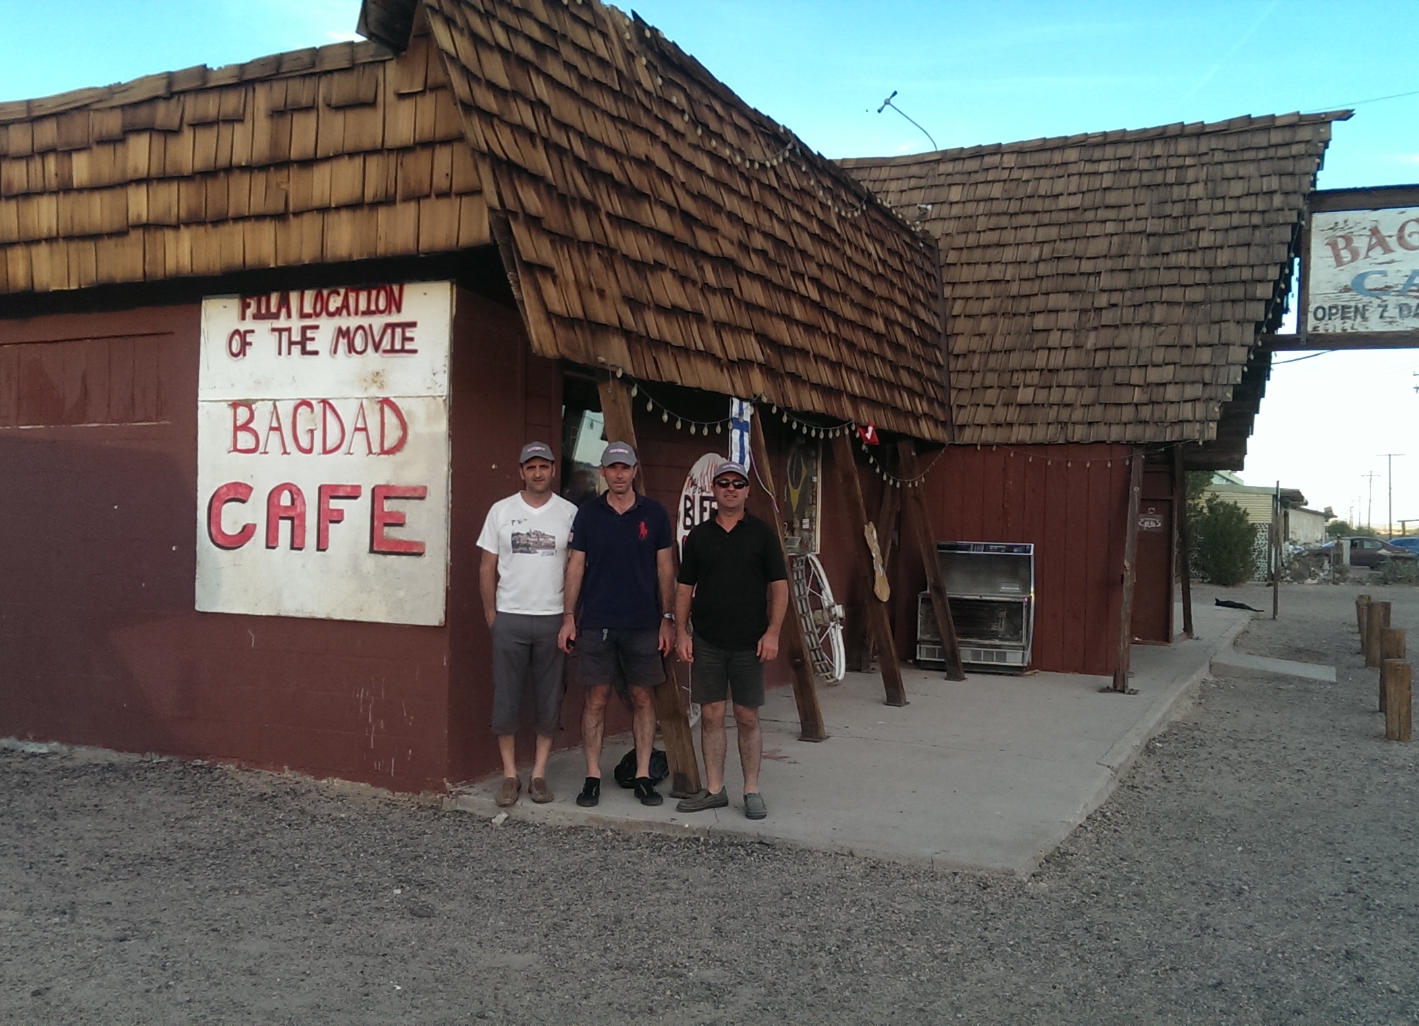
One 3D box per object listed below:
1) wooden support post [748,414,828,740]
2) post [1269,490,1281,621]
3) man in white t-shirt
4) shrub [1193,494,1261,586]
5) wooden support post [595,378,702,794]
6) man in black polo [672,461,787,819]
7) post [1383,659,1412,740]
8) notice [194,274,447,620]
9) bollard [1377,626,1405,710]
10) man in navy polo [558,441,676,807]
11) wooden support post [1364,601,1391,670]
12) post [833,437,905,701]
[{"bbox_3d":[0.489,0.360,9.345,0.120,2.350,0.120,-14,-6,24],"label":"wooden support post"},{"bbox_3d":[9.858,0.694,23.468,0.091,2.346,0.091,1,0,25],"label":"post"},{"bbox_3d":[-0.922,0.551,6.902,0.530,1.828,0.330,1,0,-6],"label":"man in white t-shirt"},{"bbox_3d":[13.375,0.680,34.963,1.800,2.325,1.800,1,0,21],"label":"shrub"},{"bbox_3d":[-0.320,0.360,7.232,0.130,2.284,0.130,-12,-6,24],"label":"wooden support post"},{"bbox_3d":[0.112,0.615,6.741,0.570,1.740,0.360,1,0,2],"label":"man in black polo"},{"bbox_3d":[5.193,1.407,10.152,0.170,0.588,0.170,1,0,25],"label":"post"},{"bbox_3d":[-2.171,-0.332,7.481,1.766,1.843,0.050,1,0,25],"label":"notice"},{"bbox_3d":[5.940,1.368,11.709,0.199,0.711,0.199,1,0,25],"label":"bollard"},{"bbox_3d":[-0.462,0.555,6.907,0.590,1.837,0.340,1,0,-3],"label":"man in navy polo"},{"bbox_3d":[7.732,1.407,15.571,0.244,0.741,0.244,1,0,25],"label":"wooden support post"},{"bbox_3d":[1.266,0.408,10.778,0.130,2.253,0.130,-13,-6,24],"label":"post"}]

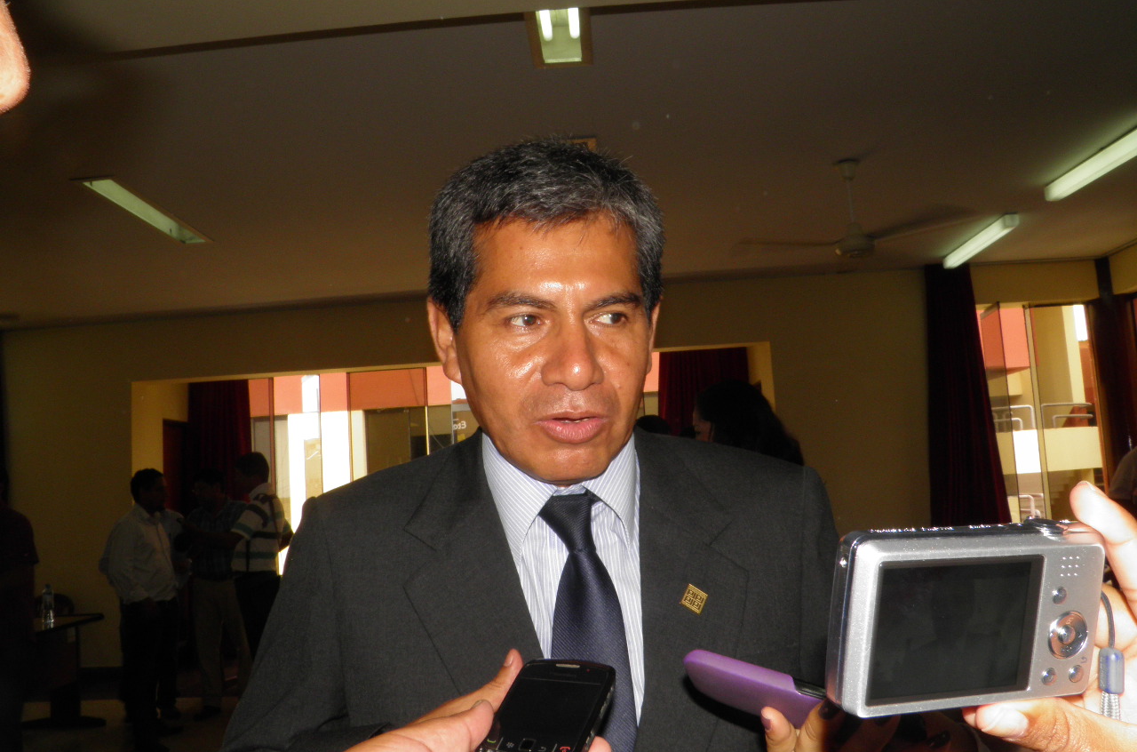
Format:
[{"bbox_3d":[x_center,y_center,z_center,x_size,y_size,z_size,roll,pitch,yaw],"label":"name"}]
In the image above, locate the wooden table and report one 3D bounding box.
[{"bbox_3d":[-3.576,2.015,5.944,0.620,0.750,1.300,-4,-7,3],"label":"wooden table"}]

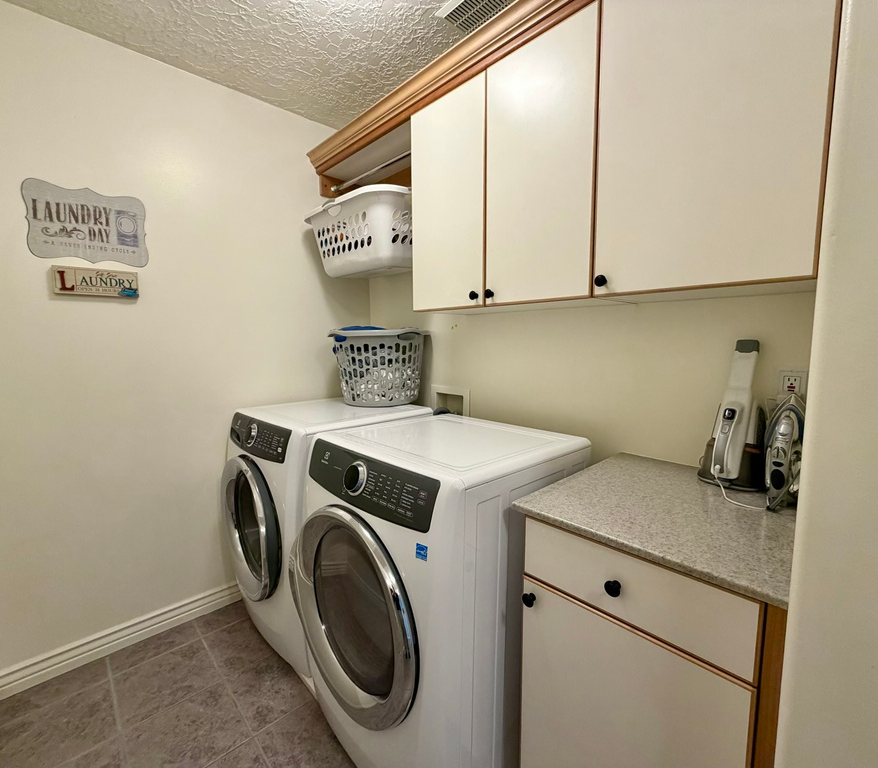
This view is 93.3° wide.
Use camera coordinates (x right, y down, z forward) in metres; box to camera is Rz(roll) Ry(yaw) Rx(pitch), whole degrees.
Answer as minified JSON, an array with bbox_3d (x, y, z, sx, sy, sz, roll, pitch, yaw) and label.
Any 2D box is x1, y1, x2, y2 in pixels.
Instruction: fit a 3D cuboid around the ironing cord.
[{"bbox_3d":[0.719,0.247,0.993,0.115,0.055,0.125,-6,8,-42],"label":"ironing cord"}]

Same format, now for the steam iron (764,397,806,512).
[{"bbox_3d":[0.798,0.154,0.951,0.130,0.252,0.105,-6,8,-42],"label":"steam iron"}]

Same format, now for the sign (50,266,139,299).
[{"bbox_3d":[-1.316,-0.390,1.600,0.253,0.100,0.018,-6,8,-42],"label":"sign"}]

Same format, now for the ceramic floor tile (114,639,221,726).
[{"bbox_3d":[-1.046,1.137,1.595,0.312,0.010,0.312,-6,8,-42],"label":"ceramic floor tile"}]

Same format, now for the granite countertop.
[{"bbox_3d":[0.573,0.291,0.999,0.620,0.030,0.515,-6,8,-42],"label":"granite countertop"}]

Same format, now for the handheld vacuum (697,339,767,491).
[{"bbox_3d":[0.789,0.072,1.100,0.120,0.380,0.145,-4,7,-31],"label":"handheld vacuum"}]

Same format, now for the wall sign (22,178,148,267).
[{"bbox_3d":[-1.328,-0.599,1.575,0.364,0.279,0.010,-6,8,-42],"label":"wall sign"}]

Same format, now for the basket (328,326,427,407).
[{"bbox_3d":[-0.291,-0.085,2.031,0.450,0.360,0.500,-6,8,-42],"label":"basket"}]

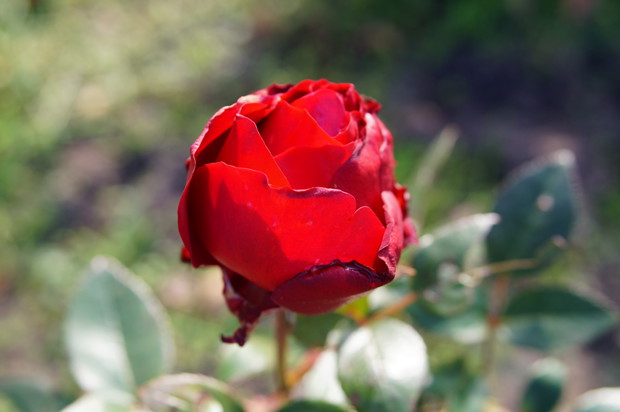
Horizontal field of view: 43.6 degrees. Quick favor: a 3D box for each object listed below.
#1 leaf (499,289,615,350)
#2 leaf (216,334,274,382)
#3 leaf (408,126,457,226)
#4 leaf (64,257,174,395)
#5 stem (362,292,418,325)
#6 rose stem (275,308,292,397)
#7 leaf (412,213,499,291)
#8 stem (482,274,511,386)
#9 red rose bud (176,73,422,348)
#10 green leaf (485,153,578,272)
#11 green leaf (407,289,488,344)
[{"bbox_3d":[0.119,0.054,0.370,0.054,0.028,0.020,0,23,0],"label":"leaf"},{"bbox_3d":[-0.030,0.071,0.360,0.028,0.023,0.014,-17,20,-7],"label":"leaf"},{"bbox_3d":[0.064,-0.016,0.400,0.014,0.056,0.012,22,-3,32],"label":"leaf"},{"bbox_3d":[-0.082,0.052,0.335,0.043,0.058,0.014,-13,6,-8],"label":"leaf"},{"bbox_3d":[0.033,0.042,0.315,0.026,0.004,0.004,-29,0,-11],"label":"stem"},{"bbox_3d":[-0.010,0.055,0.295,0.006,0.036,0.006,1,23,0],"label":"rose stem"},{"bbox_3d":[0.061,0.020,0.330,0.030,0.038,0.014,41,7,25],"label":"leaf"},{"bbox_3d":[0.086,0.058,0.360,0.007,0.050,0.007,5,21,-2],"label":"stem"},{"bbox_3d":[-0.004,0.001,0.280,0.082,0.088,0.078,6,20,-2],"label":"red rose bud"},{"bbox_3d":[0.106,0.003,0.370,0.038,0.058,0.016,24,0,5],"label":"green leaf"},{"bbox_3d":[0.064,0.052,0.360,0.040,0.022,0.020,0,23,0],"label":"green leaf"}]

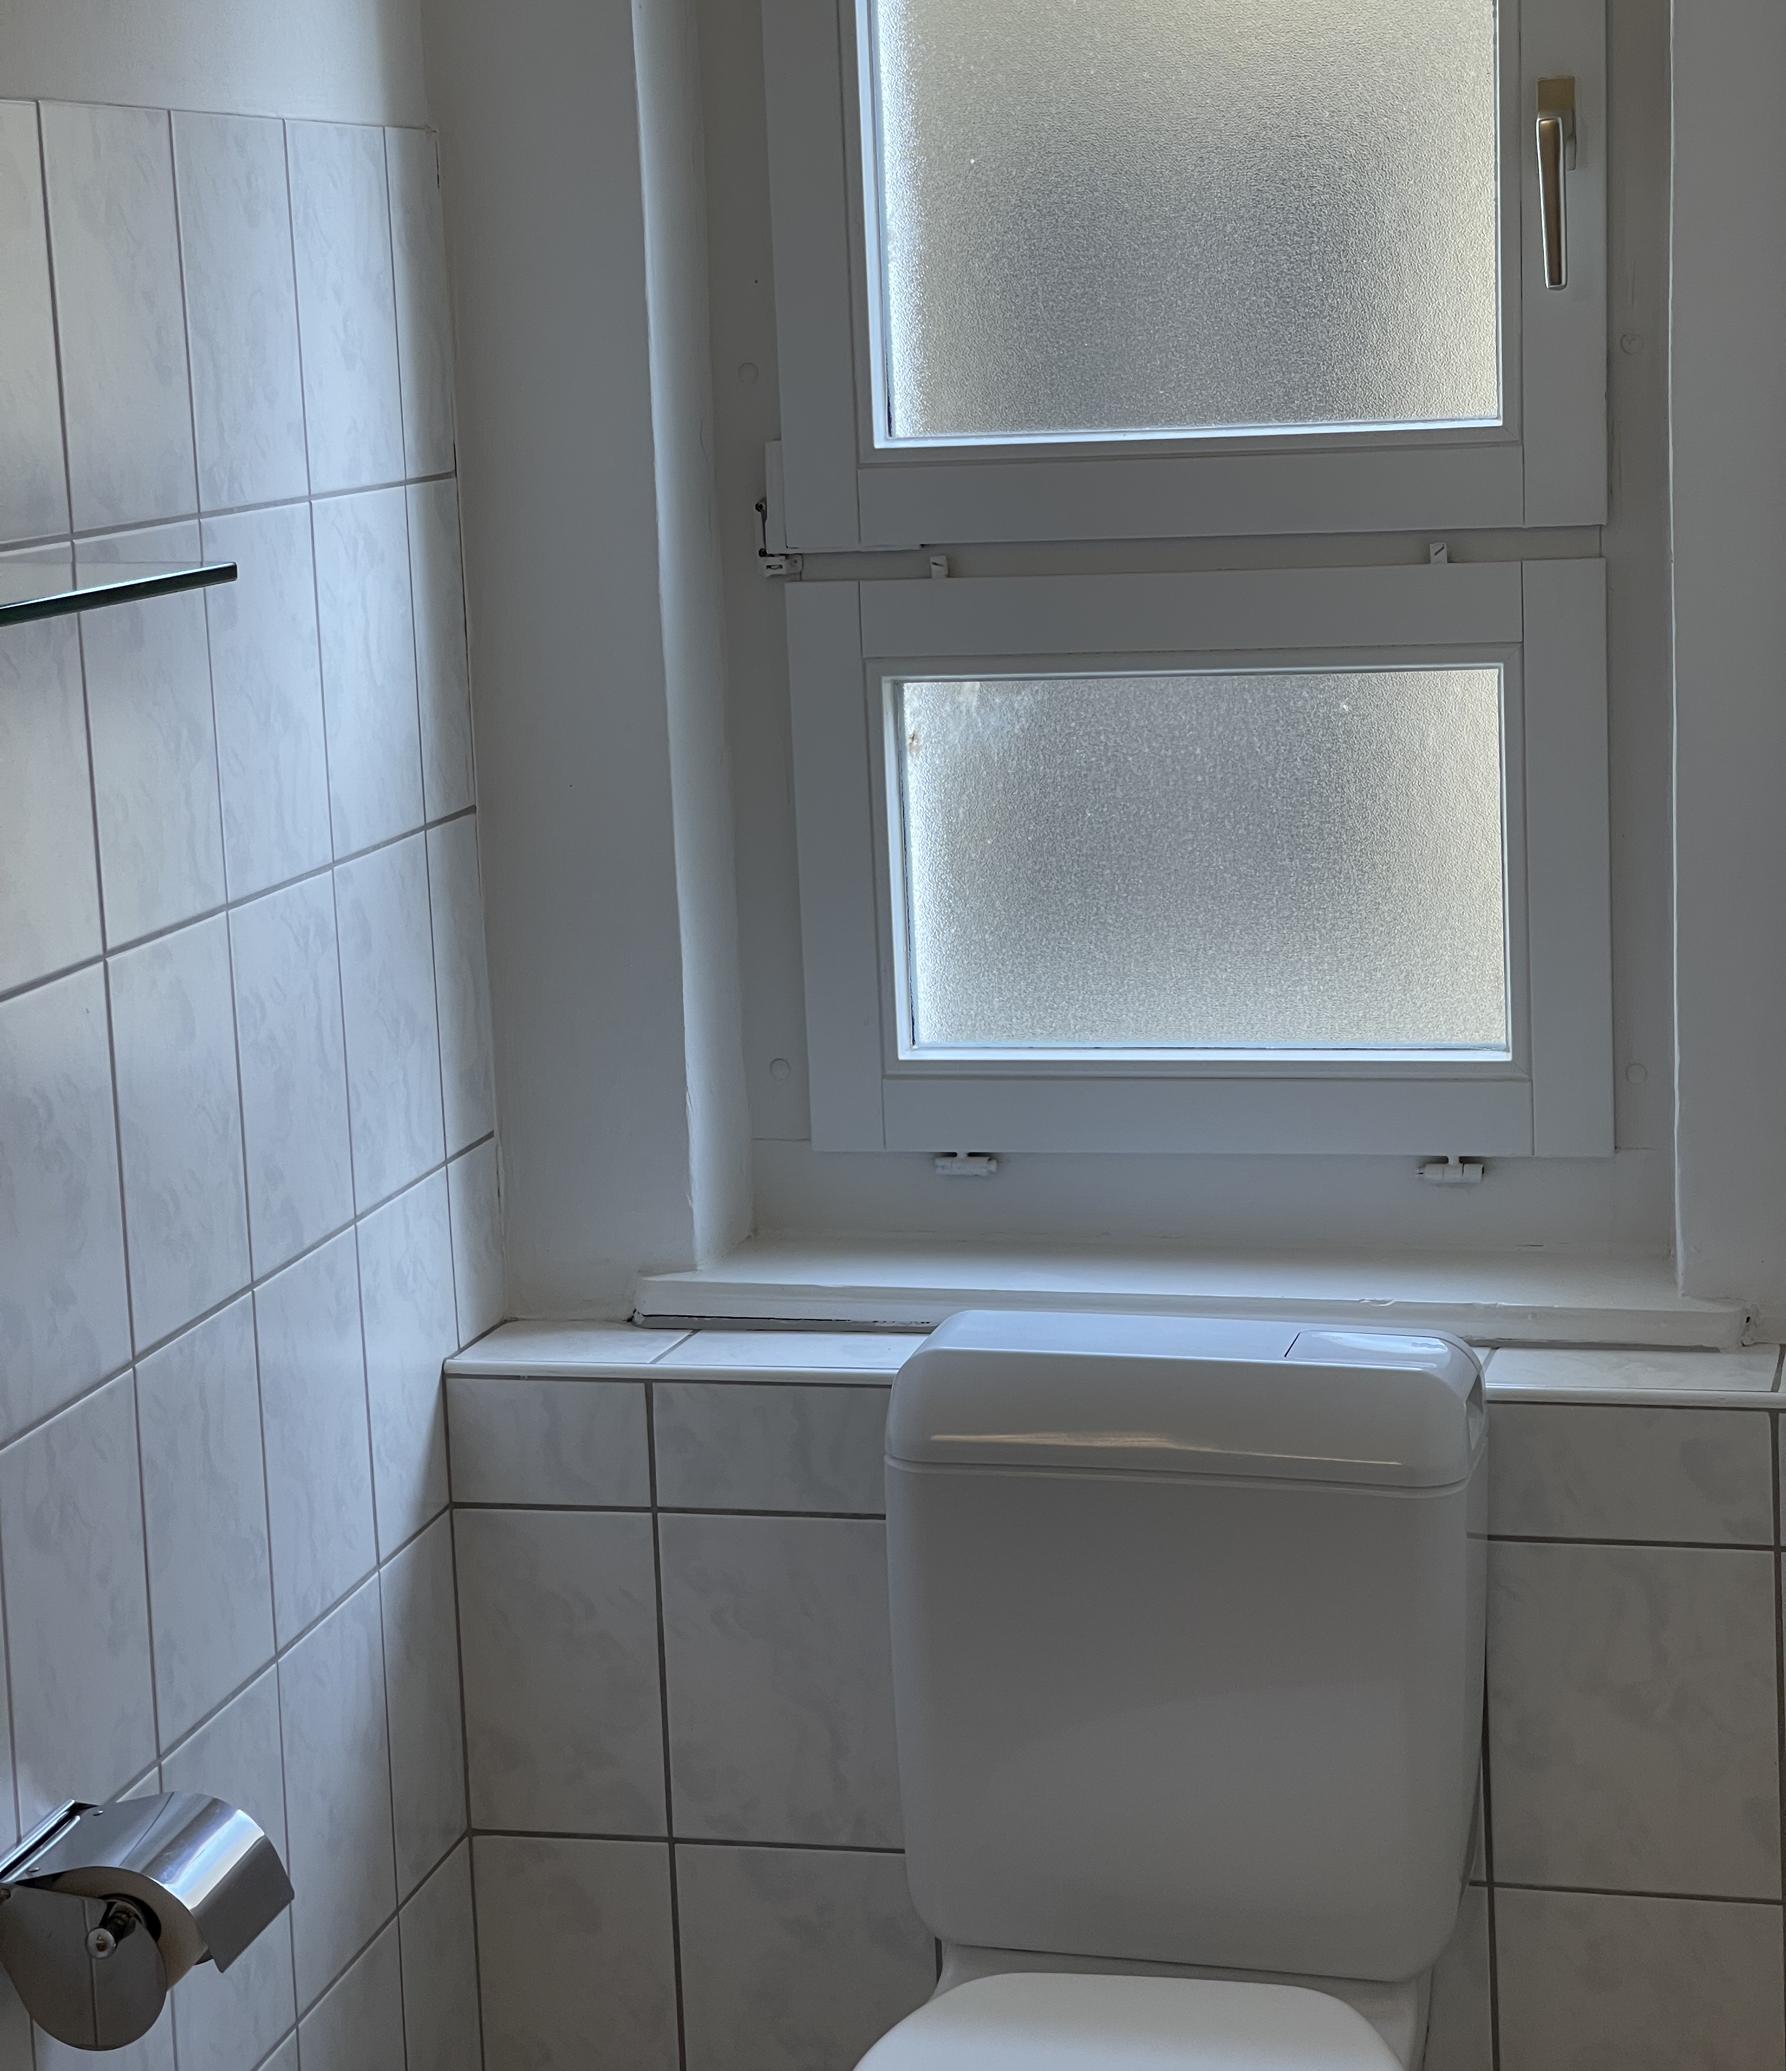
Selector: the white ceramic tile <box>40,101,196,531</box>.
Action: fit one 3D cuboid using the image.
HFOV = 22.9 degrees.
[{"bbox_3d":[-0.472,-0.438,2.682,0.009,0.249,0.200,0,10,13],"label":"white ceramic tile"}]

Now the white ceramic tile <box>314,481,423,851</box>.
[{"bbox_3d":[-0.373,-0.259,3.114,0.009,0.249,0.200,0,10,13],"label":"white ceramic tile"}]

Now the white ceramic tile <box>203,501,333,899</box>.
[{"bbox_3d":[-0.415,-0.224,2.902,0.009,0.248,0.199,0,10,13],"label":"white ceramic tile"}]

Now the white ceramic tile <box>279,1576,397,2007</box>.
[{"bbox_3d":[-0.385,0.520,3.028,0.009,0.248,0.199,0,10,13],"label":"white ceramic tile"}]

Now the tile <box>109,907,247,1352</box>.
[{"bbox_3d":[-0.452,0.060,2.770,0.009,0.249,0.199,0,10,13],"label":"tile"}]

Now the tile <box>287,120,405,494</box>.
[{"bbox_3d":[-0.384,-0.508,3.072,0.009,0.249,0.200,0,10,13],"label":"tile"}]

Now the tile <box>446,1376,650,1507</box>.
[{"bbox_3d":[-0.253,0.301,3.254,0.155,0.095,0.009,0,10,15],"label":"tile"}]

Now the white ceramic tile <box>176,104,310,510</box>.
[{"bbox_3d":[-0.429,-0.474,2.881,0.009,0.251,0.199,0,10,13],"label":"white ceramic tile"}]

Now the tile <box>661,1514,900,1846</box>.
[{"bbox_3d":[-0.070,0.475,3.219,0.199,0.248,0.009,0,10,14],"label":"tile"}]

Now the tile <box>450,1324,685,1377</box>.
[{"bbox_3d":[-0.238,0.235,3.311,0.157,0.010,0.145,0,9,16],"label":"tile"}]

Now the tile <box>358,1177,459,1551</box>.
[{"bbox_3d":[-0.352,0.237,3.198,0.009,0.249,0.200,0,10,13],"label":"tile"}]

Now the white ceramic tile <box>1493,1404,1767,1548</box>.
[{"bbox_3d":[0.510,0.303,3.041,0.199,0.096,0.009,0,10,14],"label":"white ceramic tile"}]

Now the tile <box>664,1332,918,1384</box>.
[{"bbox_3d":[-0.065,0.236,3.236,0.199,0.010,0.131,0,10,14],"label":"tile"}]

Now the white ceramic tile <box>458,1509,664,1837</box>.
[{"bbox_3d":[-0.244,0.474,3.263,0.156,0.248,0.009,0,10,14],"label":"white ceramic tile"}]

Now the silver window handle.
[{"bbox_3d":[0.469,-0.604,3.120,0.028,0.149,0.048,0,10,14],"label":"silver window handle"}]

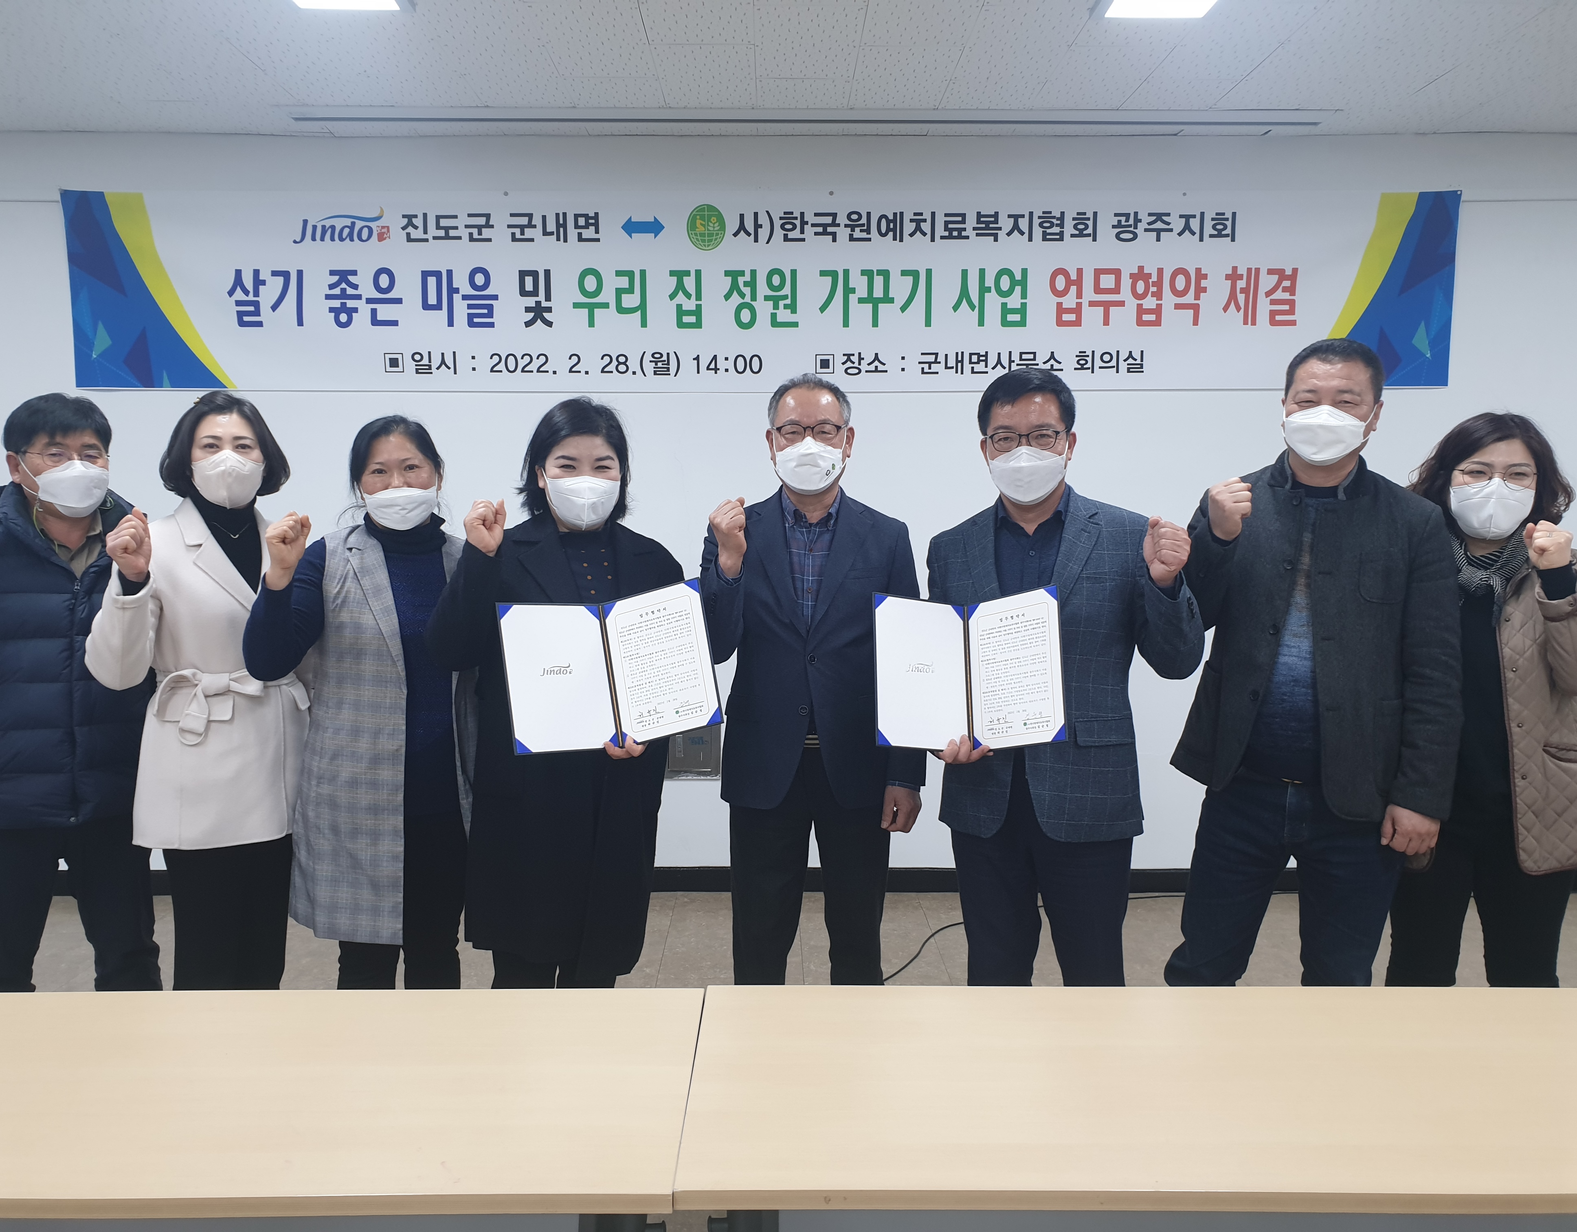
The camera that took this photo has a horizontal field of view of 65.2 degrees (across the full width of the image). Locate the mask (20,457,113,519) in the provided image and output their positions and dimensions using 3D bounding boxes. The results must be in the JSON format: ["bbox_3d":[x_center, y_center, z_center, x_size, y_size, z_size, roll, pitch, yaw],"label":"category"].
[{"bbox_3d":[-1.458,-0.259,2.500,0.145,0.120,0.110,-5,7,-45],"label":"mask"}]

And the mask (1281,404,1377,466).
[{"bbox_3d":[1.058,-0.356,2.420,0.158,0.118,0.115,3,6,29],"label":"mask"}]

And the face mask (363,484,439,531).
[{"bbox_3d":[-0.785,-0.221,2.500,0.150,0.100,0.090,-7,5,-13],"label":"face mask"}]

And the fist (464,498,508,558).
[{"bbox_3d":[-0.605,-0.175,2.460,0.082,0.115,0.088,-1,5,-15],"label":"fist"}]

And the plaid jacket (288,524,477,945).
[{"bbox_3d":[-0.866,0.234,2.630,0.380,0.870,0.280,-2,6,-23],"label":"plaid jacket"}]

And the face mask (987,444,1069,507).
[{"bbox_3d":[0.476,-0.279,2.450,0.152,0.118,0.095,-1,5,14],"label":"face mask"}]

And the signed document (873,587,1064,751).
[{"bbox_3d":[0.361,0.112,2.475,0.364,0.306,0.120,-3,-14,9],"label":"signed document"}]

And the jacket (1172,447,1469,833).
[{"bbox_3d":[1.064,0.045,2.480,0.570,0.740,0.370,2,5,17],"label":"jacket"}]

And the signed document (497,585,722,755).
[{"bbox_3d":[-0.355,0.107,2.466,0.403,0.304,0.097,-8,-15,-10],"label":"signed document"}]

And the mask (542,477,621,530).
[{"bbox_3d":[-0.411,-0.225,2.460,0.138,0.110,0.100,-1,5,-14],"label":"mask"}]

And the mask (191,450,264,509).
[{"bbox_3d":[-1.129,-0.275,2.480,0.146,0.116,0.095,-2,6,-23],"label":"mask"}]

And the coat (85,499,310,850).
[{"bbox_3d":[-1.237,0.112,2.600,0.440,0.700,0.330,-3,6,-27],"label":"coat"}]

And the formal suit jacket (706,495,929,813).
[{"bbox_3d":[0.054,0.073,2.660,0.485,0.690,0.350,0,5,-1],"label":"formal suit jacket"}]

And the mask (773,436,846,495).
[{"bbox_3d":[0.045,-0.310,2.550,0.150,0.120,0.095,-1,5,0],"label":"mask"}]

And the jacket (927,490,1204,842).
[{"bbox_3d":[0.578,0.103,2.580,0.570,0.730,0.380,1,5,8],"label":"jacket"}]

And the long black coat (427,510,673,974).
[{"bbox_3d":[-0.485,0.258,2.570,0.490,0.940,0.360,-1,5,-12],"label":"long black coat"}]

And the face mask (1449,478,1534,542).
[{"bbox_3d":[1.355,-0.204,2.380,0.148,0.118,0.095,7,6,29],"label":"face mask"}]

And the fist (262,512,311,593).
[{"bbox_3d":[-0.959,-0.124,2.360,0.090,0.145,0.090,7,5,-18],"label":"fist"}]

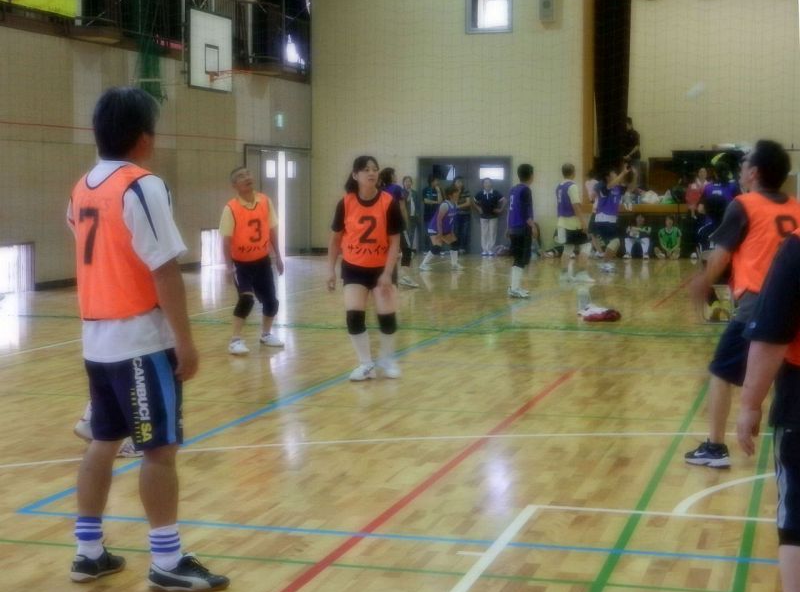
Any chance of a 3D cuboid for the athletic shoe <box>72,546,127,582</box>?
[{"bbox_3d":[-1.071,0.928,4.350,0.100,0.110,0.275,1,5,25],"label":"athletic shoe"}]

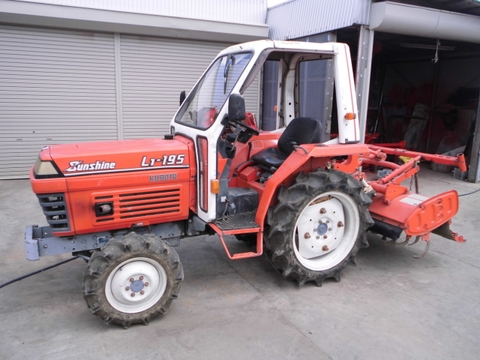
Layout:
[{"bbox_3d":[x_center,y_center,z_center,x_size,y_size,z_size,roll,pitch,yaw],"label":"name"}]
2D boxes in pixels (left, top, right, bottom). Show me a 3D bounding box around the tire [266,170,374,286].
[{"bbox_3d":[0.647,0.380,2.869,0.936,0.936,0.211,-4,16,-26],"label":"tire"}]

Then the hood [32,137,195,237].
[{"bbox_3d":[-0.861,0.000,2.510,1.019,0.568,0.421,-4,16,-26],"label":"hood"}]

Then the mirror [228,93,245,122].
[{"bbox_3d":[-0.019,-0.453,2.254,0.049,0.181,0.122,-11,19,-43],"label":"mirror"}]

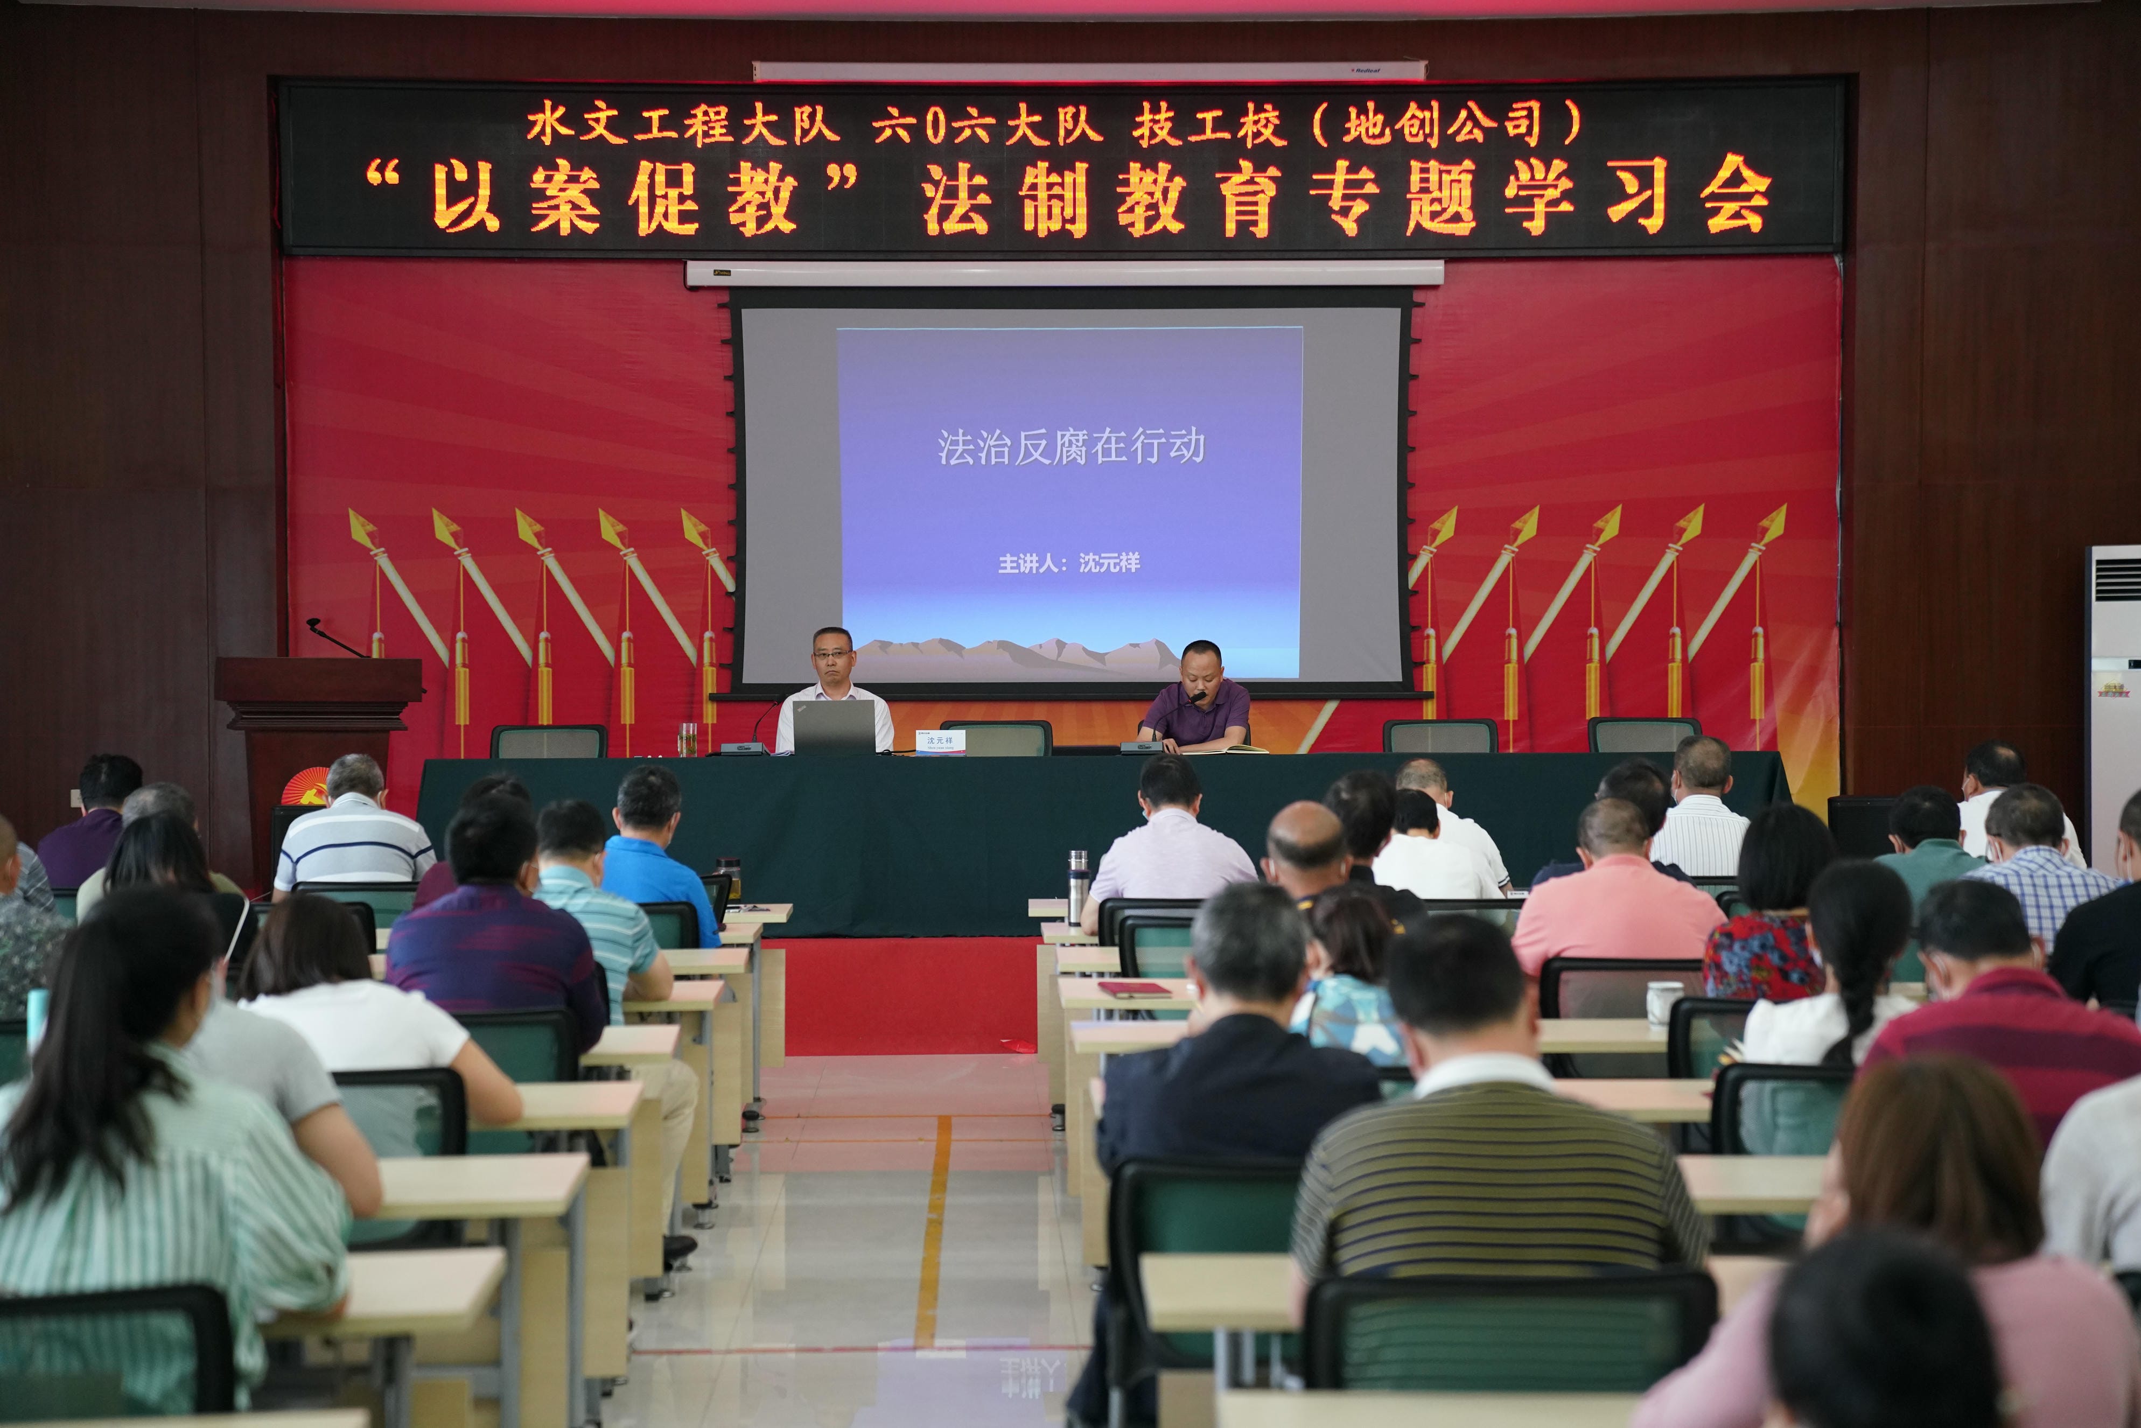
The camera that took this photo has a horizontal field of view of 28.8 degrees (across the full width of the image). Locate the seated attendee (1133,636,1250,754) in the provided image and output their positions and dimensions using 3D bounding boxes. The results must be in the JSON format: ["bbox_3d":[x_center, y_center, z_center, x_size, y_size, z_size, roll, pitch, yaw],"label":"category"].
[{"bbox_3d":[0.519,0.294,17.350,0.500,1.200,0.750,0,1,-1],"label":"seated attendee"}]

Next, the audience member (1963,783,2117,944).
[{"bbox_3d":[2.407,0.803,10.409,0.500,1.255,0.750,0,1,-1],"label":"audience member"}]

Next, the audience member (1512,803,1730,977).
[{"bbox_3d":[1.364,0.828,10.400,0.540,1.250,0.750,0,1,-1],"label":"audience member"}]

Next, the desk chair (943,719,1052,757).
[{"bbox_3d":[-0.309,0.458,17.736,0.510,0.850,0.550,0,1,-1],"label":"desk chair"}]

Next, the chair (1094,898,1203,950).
[{"bbox_3d":[0.319,0.989,12.700,0.490,0.885,0.570,0,1,-1],"label":"chair"}]

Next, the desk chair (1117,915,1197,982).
[{"bbox_3d":[0.386,0.999,11.780,0.490,0.885,0.570,0,1,-1],"label":"desk chair"}]

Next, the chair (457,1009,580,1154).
[{"bbox_3d":[-1.353,1.058,9.370,0.500,0.813,0.550,0,0,-1],"label":"chair"}]

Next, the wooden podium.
[{"bbox_3d":[-3.208,0.331,17.808,0.880,1.145,0.550,0,1,-1],"label":"wooden podium"}]

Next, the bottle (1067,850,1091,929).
[{"bbox_3d":[0.028,0.563,13.420,0.068,0.247,0.068,0,1,-1],"label":"bottle"}]

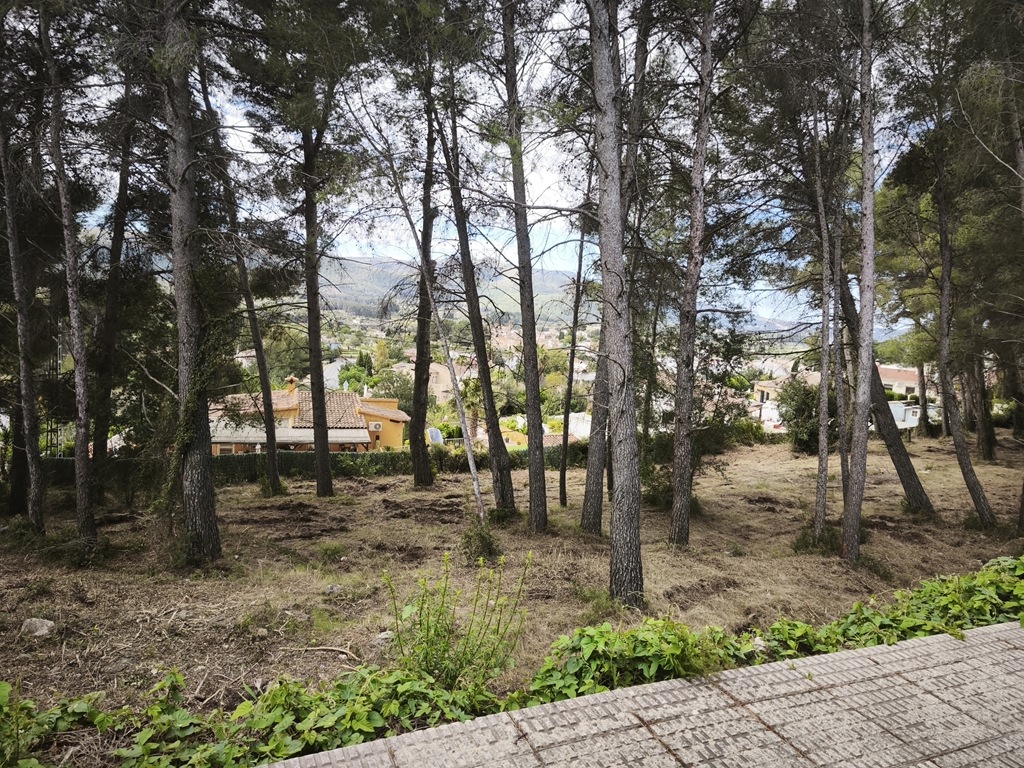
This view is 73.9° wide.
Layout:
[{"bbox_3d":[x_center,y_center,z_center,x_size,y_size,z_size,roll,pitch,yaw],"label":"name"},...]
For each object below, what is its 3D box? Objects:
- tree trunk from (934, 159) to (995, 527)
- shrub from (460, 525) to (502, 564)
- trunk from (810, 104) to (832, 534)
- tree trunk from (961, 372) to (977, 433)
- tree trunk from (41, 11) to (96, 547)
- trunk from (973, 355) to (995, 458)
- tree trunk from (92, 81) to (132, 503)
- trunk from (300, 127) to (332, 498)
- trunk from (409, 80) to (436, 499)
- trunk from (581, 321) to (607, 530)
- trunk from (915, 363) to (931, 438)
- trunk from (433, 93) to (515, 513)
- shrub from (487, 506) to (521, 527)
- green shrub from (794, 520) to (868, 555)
[{"bbox_3d":[7.190,-0.574,11.000,0.501,6.041,0.320,-11,6,1],"label":"tree trunk"},{"bbox_3d":[-0.336,1.769,7.500,0.449,0.385,0.450,3,6,-2],"label":"shrub"},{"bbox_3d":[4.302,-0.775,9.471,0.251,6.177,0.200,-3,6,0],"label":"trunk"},{"bbox_3d":[14.869,0.608,22.185,0.307,2.007,0.300,-10,6,1],"label":"tree trunk"},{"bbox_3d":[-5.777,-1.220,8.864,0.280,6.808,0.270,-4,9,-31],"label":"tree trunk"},{"bbox_3d":[12.602,0.625,18.165,0.370,2.864,0.360,-9,6,1],"label":"trunk"},{"bbox_3d":[-7.282,-1.572,12.404,0.312,7.668,0.300,7,6,-1],"label":"tree trunk"},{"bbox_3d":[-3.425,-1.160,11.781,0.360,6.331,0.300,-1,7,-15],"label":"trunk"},{"bbox_3d":[-1.547,-1.591,12.029,0.440,6.893,0.380,1,6,-7],"label":"trunk"},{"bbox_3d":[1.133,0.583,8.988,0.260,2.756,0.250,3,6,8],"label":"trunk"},{"bbox_3d":[13.365,0.545,22.178,0.340,2.510,0.330,-6,6,1],"label":"trunk"},{"bbox_3d":[-0.623,-1.174,10.348,0.330,6.320,0.320,-8,6,1],"label":"trunk"},{"bbox_3d":[-0.125,1.947,10.000,0.485,0.245,0.450,4,6,0],"label":"shrub"},{"bbox_3d":[4.532,2.184,9.681,1.020,0.450,0.800,0,6,0],"label":"green shrub"}]

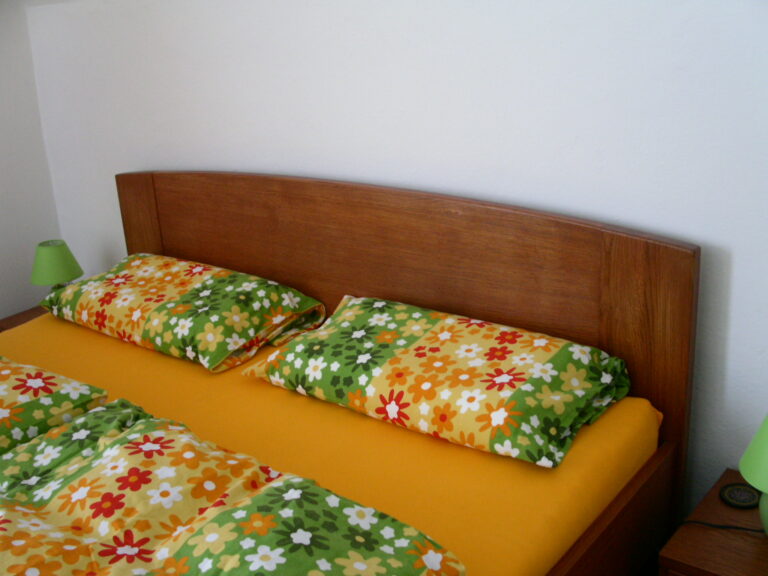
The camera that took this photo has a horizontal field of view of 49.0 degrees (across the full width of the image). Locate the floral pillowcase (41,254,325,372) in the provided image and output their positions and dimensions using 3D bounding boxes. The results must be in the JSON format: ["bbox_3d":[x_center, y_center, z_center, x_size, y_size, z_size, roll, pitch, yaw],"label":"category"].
[{"bbox_3d":[-0.577,0.035,2.343,0.784,0.137,0.402,11,23,36],"label":"floral pillowcase"}]

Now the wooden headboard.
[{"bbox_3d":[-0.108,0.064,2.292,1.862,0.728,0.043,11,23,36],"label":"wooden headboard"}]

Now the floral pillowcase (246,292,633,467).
[{"bbox_3d":[0.097,0.161,1.870,0.804,0.137,0.372,11,23,36],"label":"floral pillowcase"}]

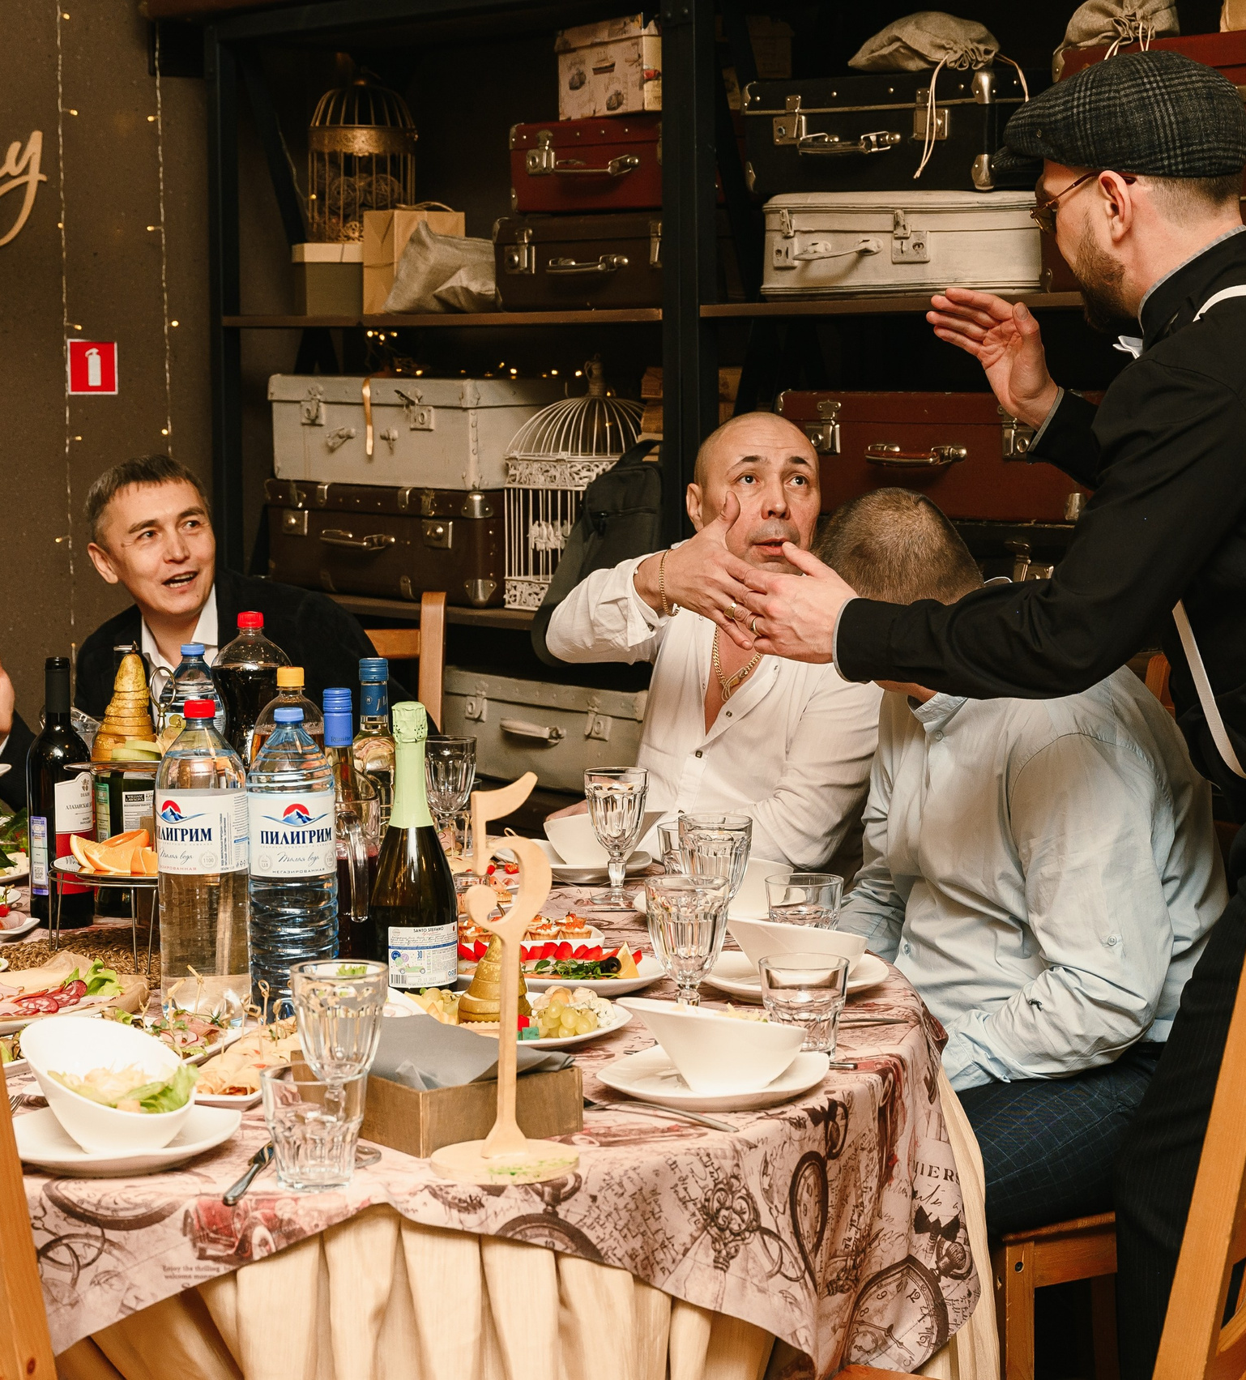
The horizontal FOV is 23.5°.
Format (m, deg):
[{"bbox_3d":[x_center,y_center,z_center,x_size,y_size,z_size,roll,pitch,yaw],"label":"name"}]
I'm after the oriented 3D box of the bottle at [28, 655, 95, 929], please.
[{"bbox_3d":[-0.662,0.118,3.512,0.076,0.312,0.076,-3,7,-20],"label":"bottle"}]

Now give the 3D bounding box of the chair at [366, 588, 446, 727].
[{"bbox_3d":[-0.497,0.378,4.765,0.410,1.049,0.460,0,6,3],"label":"chair"}]

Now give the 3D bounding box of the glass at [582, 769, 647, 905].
[{"bbox_3d":[-0.008,0.176,3.616,0.078,0.157,0.078,-1,7,0],"label":"glass"}]

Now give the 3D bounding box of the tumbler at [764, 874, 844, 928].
[{"bbox_3d":[0.201,0.254,3.295,0.086,0.091,0.086,0,6,0],"label":"tumbler"}]

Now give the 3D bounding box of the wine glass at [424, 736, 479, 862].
[{"bbox_3d":[-0.236,0.148,4.078,0.079,0.161,0.079,0,6,0],"label":"wine glass"}]

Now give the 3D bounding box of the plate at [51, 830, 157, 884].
[{"bbox_3d":[-0.532,0.178,3.322,0.210,0.055,0.210,-1,7,0],"label":"plate"}]

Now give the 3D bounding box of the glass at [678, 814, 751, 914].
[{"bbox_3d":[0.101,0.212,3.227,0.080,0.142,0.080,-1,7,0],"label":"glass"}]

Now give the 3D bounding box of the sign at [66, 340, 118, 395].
[{"bbox_3d":[-0.976,-0.594,5.520,0.100,0.100,0.005,-6,8,-40],"label":"sign"}]

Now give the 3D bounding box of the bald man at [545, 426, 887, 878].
[{"bbox_3d":[0.097,0.299,4.094,0.560,1.338,0.760,2,6,19],"label":"bald man"}]

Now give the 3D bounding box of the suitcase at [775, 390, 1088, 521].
[{"bbox_3d":[0.579,-0.359,4.511,0.380,0.184,0.580,-6,9,-44],"label":"suitcase"}]

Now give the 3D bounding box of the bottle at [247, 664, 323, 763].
[{"bbox_3d":[-0.357,0.143,3.237,0.088,0.333,0.088,0,6,0],"label":"bottle"}]

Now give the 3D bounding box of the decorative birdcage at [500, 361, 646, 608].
[{"bbox_3d":[-0.045,-0.357,5.163,0.231,0.431,0.231,-6,9,-39],"label":"decorative birdcage"}]

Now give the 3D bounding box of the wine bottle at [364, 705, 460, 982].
[{"bbox_3d":[-0.223,0.158,3.167,0.089,0.303,0.089,-2,6,-10],"label":"wine bottle"}]

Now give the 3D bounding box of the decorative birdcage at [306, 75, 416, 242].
[{"bbox_3d":[-0.485,-0.976,5.497,0.200,0.300,0.200,0,6,0],"label":"decorative birdcage"}]

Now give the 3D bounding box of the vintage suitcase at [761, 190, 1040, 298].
[{"bbox_3d":[0.471,-0.715,4.864,0.300,0.161,0.410,-6,8,-44],"label":"vintage suitcase"}]

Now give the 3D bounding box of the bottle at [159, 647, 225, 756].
[{"bbox_3d":[-0.521,0.103,3.668,0.088,0.315,0.088,-1,7,0],"label":"bottle"}]

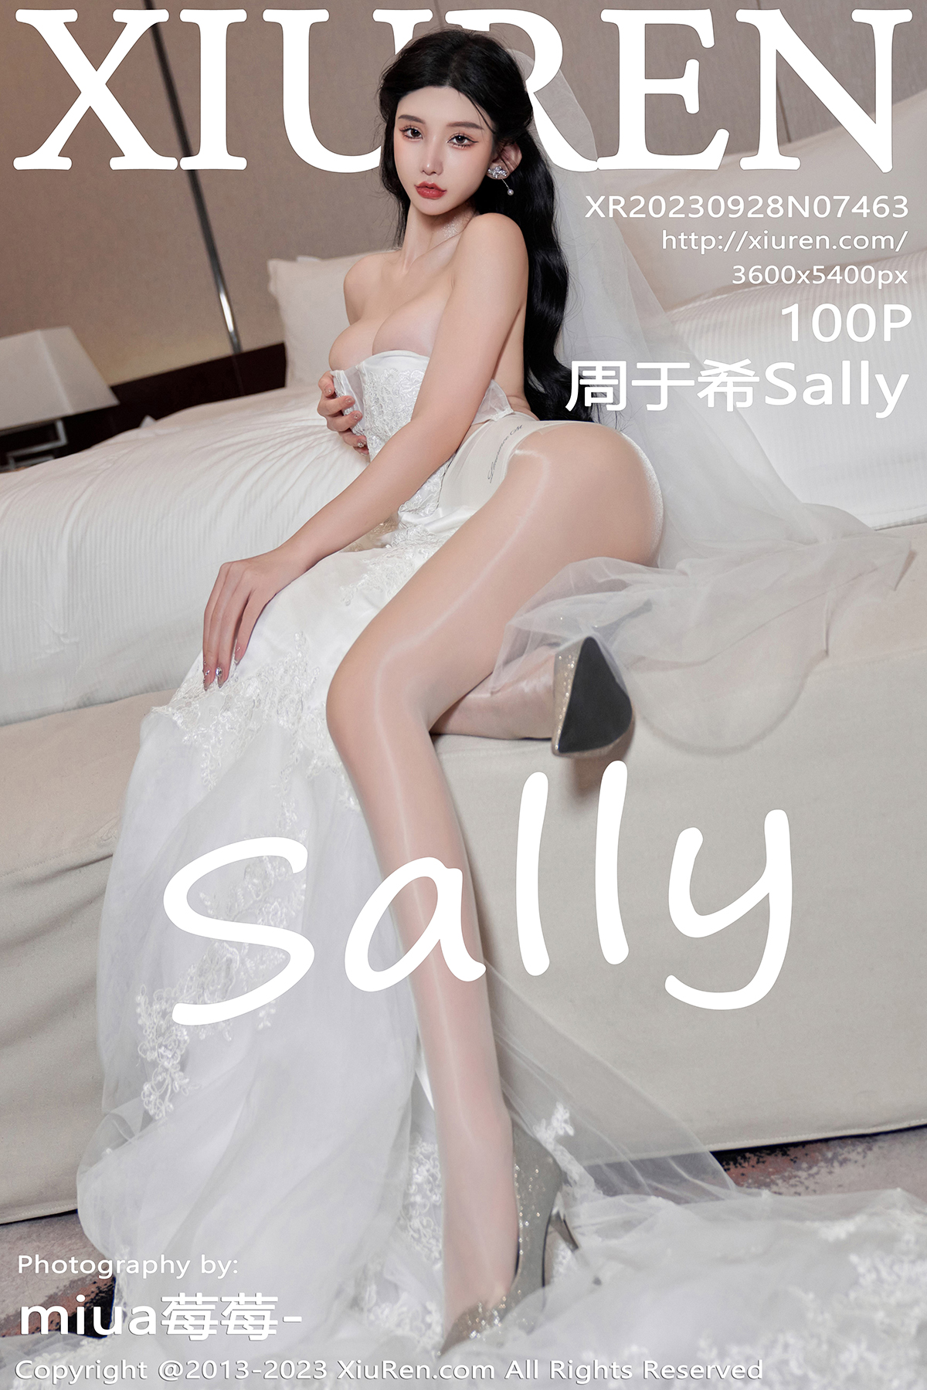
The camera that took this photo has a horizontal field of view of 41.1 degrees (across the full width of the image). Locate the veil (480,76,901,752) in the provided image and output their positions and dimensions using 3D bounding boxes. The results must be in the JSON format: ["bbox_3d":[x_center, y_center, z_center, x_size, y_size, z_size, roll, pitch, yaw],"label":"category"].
[{"bbox_3d":[0.270,-0.390,1.580,0.500,0.860,0.520,-7,14,25],"label":"veil"}]

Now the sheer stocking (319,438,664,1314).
[{"bbox_3d":[0.070,0.090,1.380,0.380,0.800,0.620,-1,18,42],"label":"sheer stocking"}]

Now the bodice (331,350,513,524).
[{"bbox_3d":[-0.050,-0.320,1.500,0.250,0.220,0.220,-2,17,40],"label":"bodice"}]

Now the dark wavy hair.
[{"bbox_3d":[0.030,-0.610,1.650,0.210,0.530,0.250,-8,14,22],"label":"dark wavy hair"}]

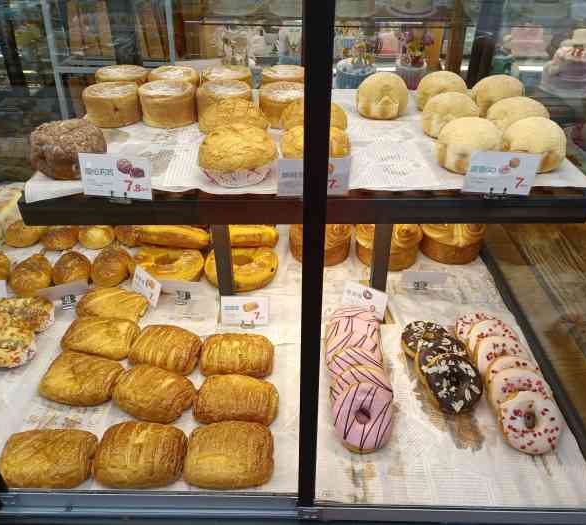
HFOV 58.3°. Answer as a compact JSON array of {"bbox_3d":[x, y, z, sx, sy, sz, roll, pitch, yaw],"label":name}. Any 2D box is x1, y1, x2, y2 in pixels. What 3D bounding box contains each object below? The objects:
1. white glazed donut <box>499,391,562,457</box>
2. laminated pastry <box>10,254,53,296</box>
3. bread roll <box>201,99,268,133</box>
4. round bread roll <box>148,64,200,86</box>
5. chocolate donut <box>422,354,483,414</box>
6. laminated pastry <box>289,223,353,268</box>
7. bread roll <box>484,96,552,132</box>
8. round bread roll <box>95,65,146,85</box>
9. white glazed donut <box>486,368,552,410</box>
[{"bbox_3d":[0.327,0.219,0.722,0.088,0.032,0.088,0,76,3],"label":"white glazed donut"},{"bbox_3d":[-0.483,0.022,0.974,0.067,0.062,0.088,1,34,1],"label":"laminated pastry"},{"bbox_3d":[-0.090,-0.211,0.805,0.108,0.068,0.108,0,34,0],"label":"bread roll"},{"bbox_3d":[-0.226,-0.337,0.997,0.090,0.052,0.090,-1,33,1],"label":"round bread roll"},{"bbox_3d":[0.241,0.182,0.793,0.093,0.032,0.093,11,64,-7],"label":"chocolate donut"},{"bbox_3d":[0.056,-0.051,1.082,0.124,0.066,0.124,1,34,1],"label":"laminated pastry"},{"bbox_3d":[0.345,-0.213,0.806,0.089,0.074,0.089,1,34,1],"label":"bread roll"},{"bbox_3d":[-0.328,-0.342,1.009,0.087,0.052,0.087,-1,33,1],"label":"round bread roll"},{"bbox_3d":[0.317,0.189,0.732,0.086,0.033,0.086,1,72,1],"label":"white glazed donut"}]

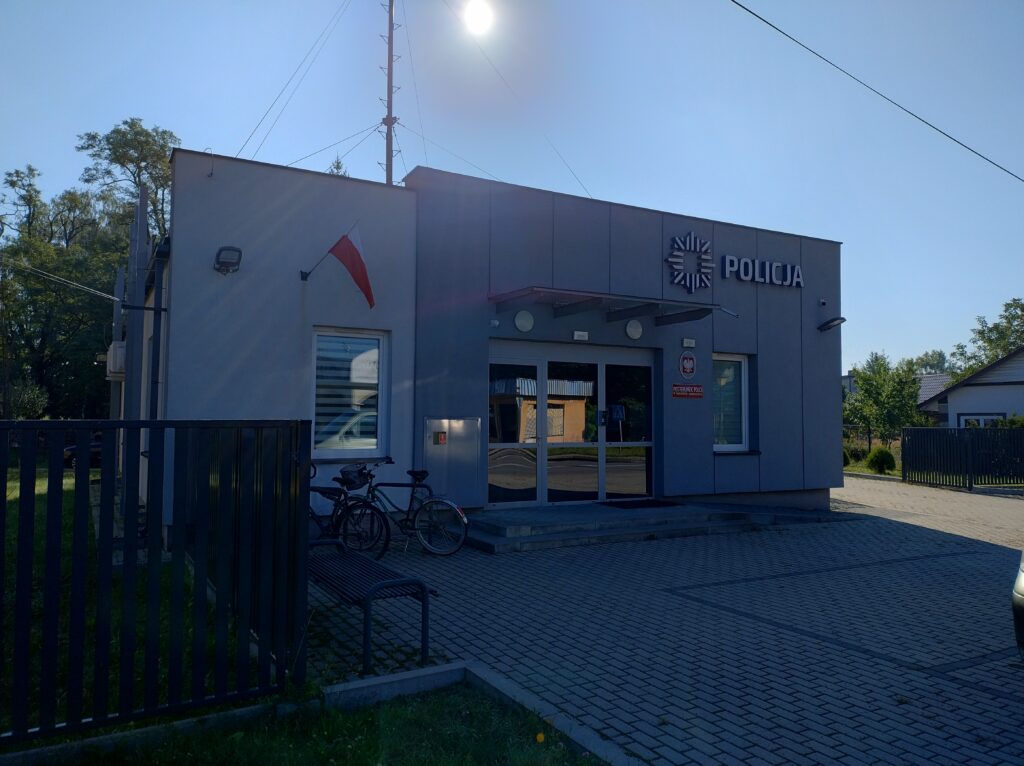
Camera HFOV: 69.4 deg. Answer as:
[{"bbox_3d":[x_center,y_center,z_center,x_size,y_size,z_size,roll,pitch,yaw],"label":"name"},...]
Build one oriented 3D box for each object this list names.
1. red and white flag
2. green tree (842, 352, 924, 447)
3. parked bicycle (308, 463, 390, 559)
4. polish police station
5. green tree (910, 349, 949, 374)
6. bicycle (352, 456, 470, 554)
[{"bbox_3d":[-1.949,-1.419,9.000,0.600,1.000,0.250,-1,-3,25],"label":"red and white flag"},{"bbox_3d":[18.177,0.991,36.622,4.300,4.990,4.300,-1,-3,26],"label":"green tree"},{"bbox_3d":[-2.100,1.431,8.132,1.740,1.050,0.600,0,-3,17],"label":"parked bicycle"},{"bbox_3d":[-1.357,-0.148,15.767,11.337,4.910,11.000,2,-3,-28],"label":"polish police station"},{"bbox_3d":[51.944,1.346,91.737,6.500,10.800,6.500,-1,-3,29],"label":"green tree"},{"bbox_3d":[-1.278,1.472,8.691,1.740,1.050,0.580,0,-3,18],"label":"bicycle"}]

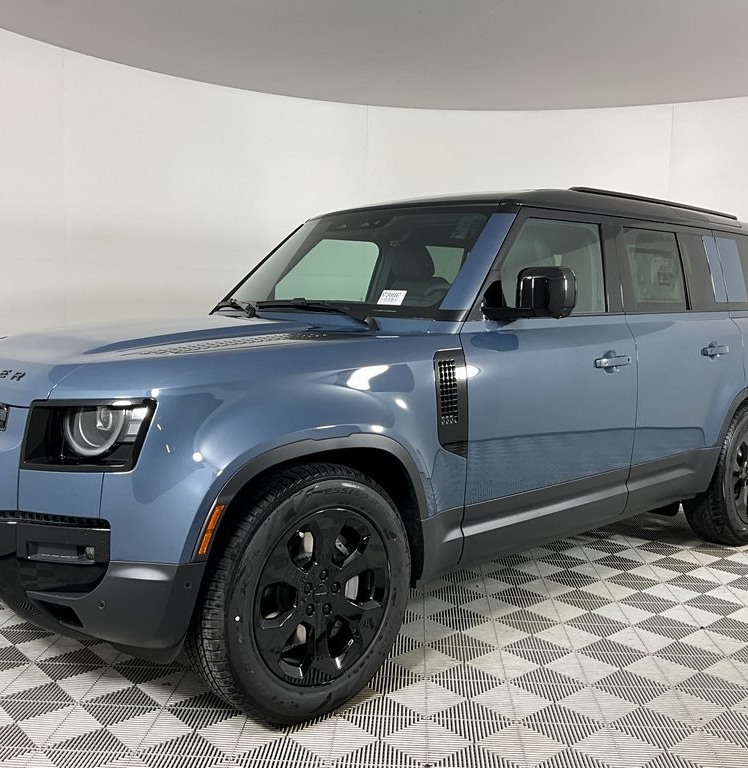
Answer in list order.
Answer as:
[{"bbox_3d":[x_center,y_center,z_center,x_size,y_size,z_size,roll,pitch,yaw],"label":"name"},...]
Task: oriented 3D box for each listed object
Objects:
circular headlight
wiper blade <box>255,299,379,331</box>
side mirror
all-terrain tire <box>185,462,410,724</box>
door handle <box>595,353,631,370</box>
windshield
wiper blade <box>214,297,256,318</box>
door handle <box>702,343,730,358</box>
[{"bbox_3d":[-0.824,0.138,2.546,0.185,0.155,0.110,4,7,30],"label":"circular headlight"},{"bbox_3d":[-0.276,-0.299,3.641,0.110,0.110,0.820,-4,8,-42],"label":"wiper blade"},{"bbox_3d":[0.679,-0.356,3.346,0.150,0.200,0.200,-4,8,-42],"label":"side mirror"},{"bbox_3d":[-0.225,0.640,2.728,0.810,0.810,0.260,-4,8,-42],"label":"all-terrain tire"},{"bbox_3d":[1.026,-0.098,3.663,0.250,0.070,0.060,-4,8,-42],"label":"door handle"},{"bbox_3d":[-0.111,-0.588,3.890,1.470,0.640,0.110,8,-35,48],"label":"windshield"},{"bbox_3d":[-0.673,-0.370,4.167,0.090,0.080,0.430,-4,8,-42],"label":"wiper blade"},{"bbox_3d":[1.677,-0.159,4.214,0.240,0.060,0.060,-4,8,-42],"label":"door handle"}]

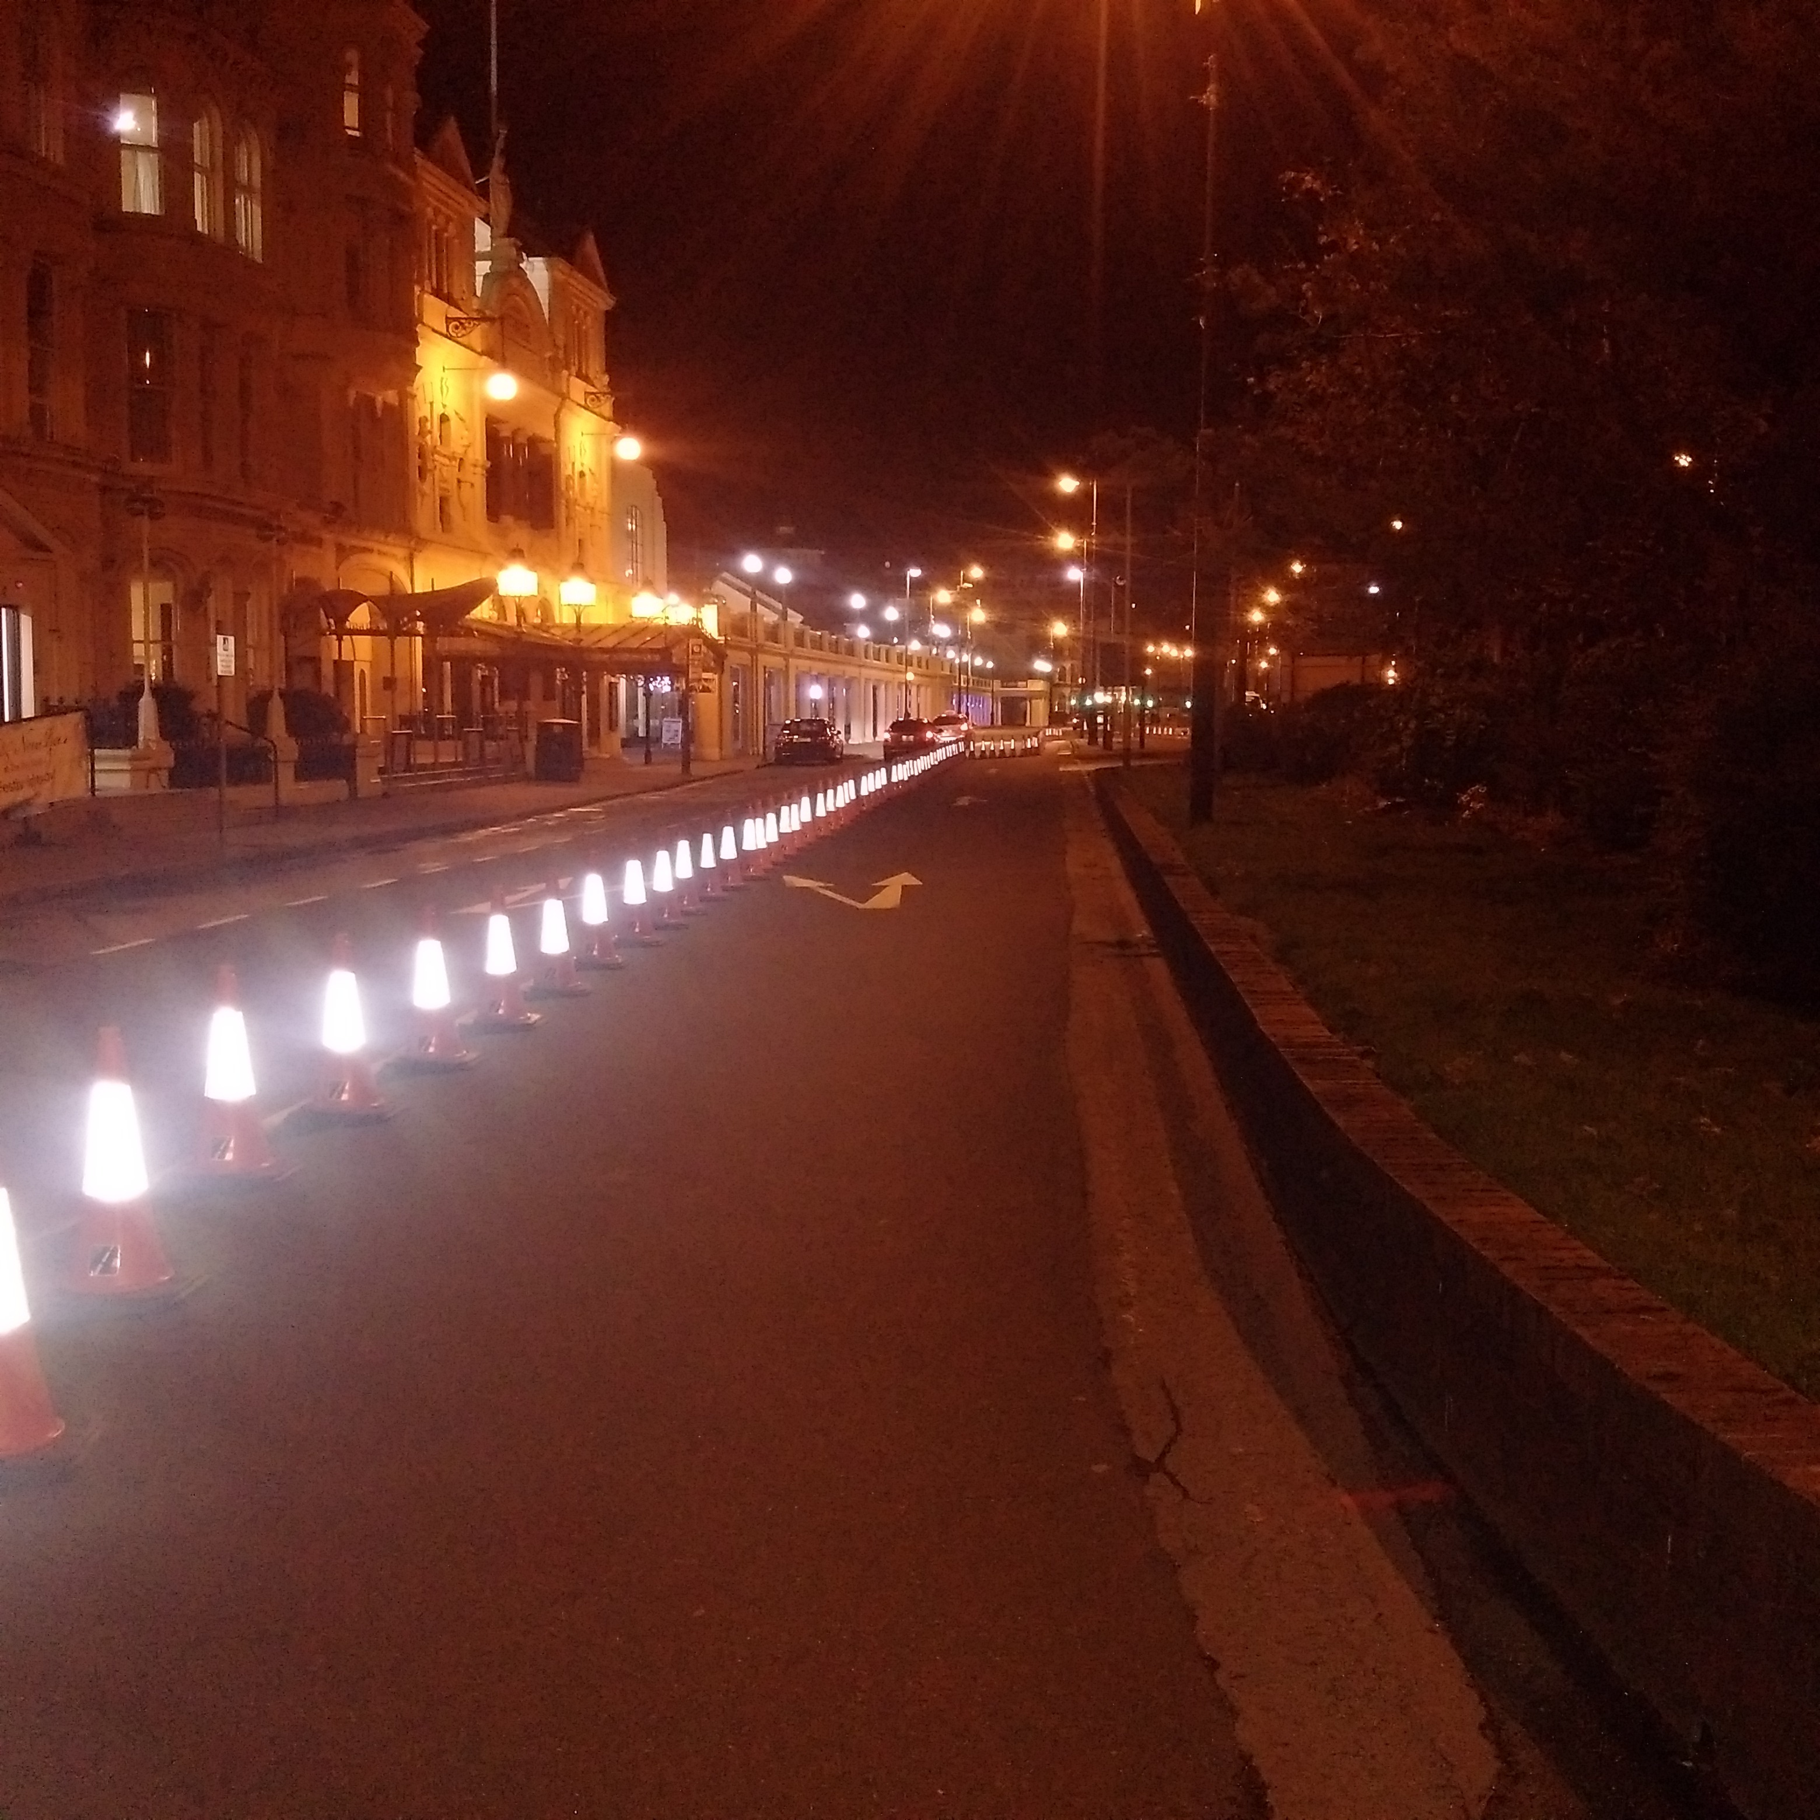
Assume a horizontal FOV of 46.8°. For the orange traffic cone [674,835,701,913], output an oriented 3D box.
[{"bbox_3d":[-1.861,-0.345,17.311,0.400,0.750,0.400,1,5,3],"label":"orange traffic cone"}]

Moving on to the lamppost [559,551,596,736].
[{"bbox_3d":[-8.272,-6.203,52.516,0.760,5.286,0.760,1,5,3],"label":"lamppost"}]

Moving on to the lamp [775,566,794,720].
[{"bbox_3d":[-4.437,-8.901,74.999,0.550,6.609,0.550,1,5,3],"label":"lamp"}]

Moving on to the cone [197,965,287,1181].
[{"bbox_3d":[-2.386,0.572,7.394,0.400,0.750,0.400,1,5,3],"label":"cone"}]

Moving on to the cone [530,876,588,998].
[{"bbox_3d":[-1.987,0.161,11.856,0.400,0.750,0.400,1,5,3],"label":"cone"}]

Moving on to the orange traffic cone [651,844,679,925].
[{"bbox_3d":[-1.884,-0.225,16.018,0.400,0.750,0.400,1,5,3],"label":"orange traffic cone"}]

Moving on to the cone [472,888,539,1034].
[{"bbox_3d":[-2.121,0.247,10.913,0.400,0.750,0.400,1,5,3],"label":"cone"}]

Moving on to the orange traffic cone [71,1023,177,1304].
[{"bbox_3d":[-2.183,0.704,5.791,0.400,0.750,0.400,1,5,3],"label":"orange traffic cone"}]

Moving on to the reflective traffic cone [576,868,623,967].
[{"bbox_3d":[-2.020,-0.004,13.493,0.400,0.750,0.400,1,5,3],"label":"reflective traffic cone"}]

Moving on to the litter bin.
[{"bbox_3d":[-7.214,-3.286,43.200,0.850,1.330,0.800,1,5,3],"label":"litter bin"}]

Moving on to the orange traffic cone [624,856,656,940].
[{"bbox_3d":[-1.955,-0.133,15.025,0.400,0.750,0.400,1,5,3],"label":"orange traffic cone"}]

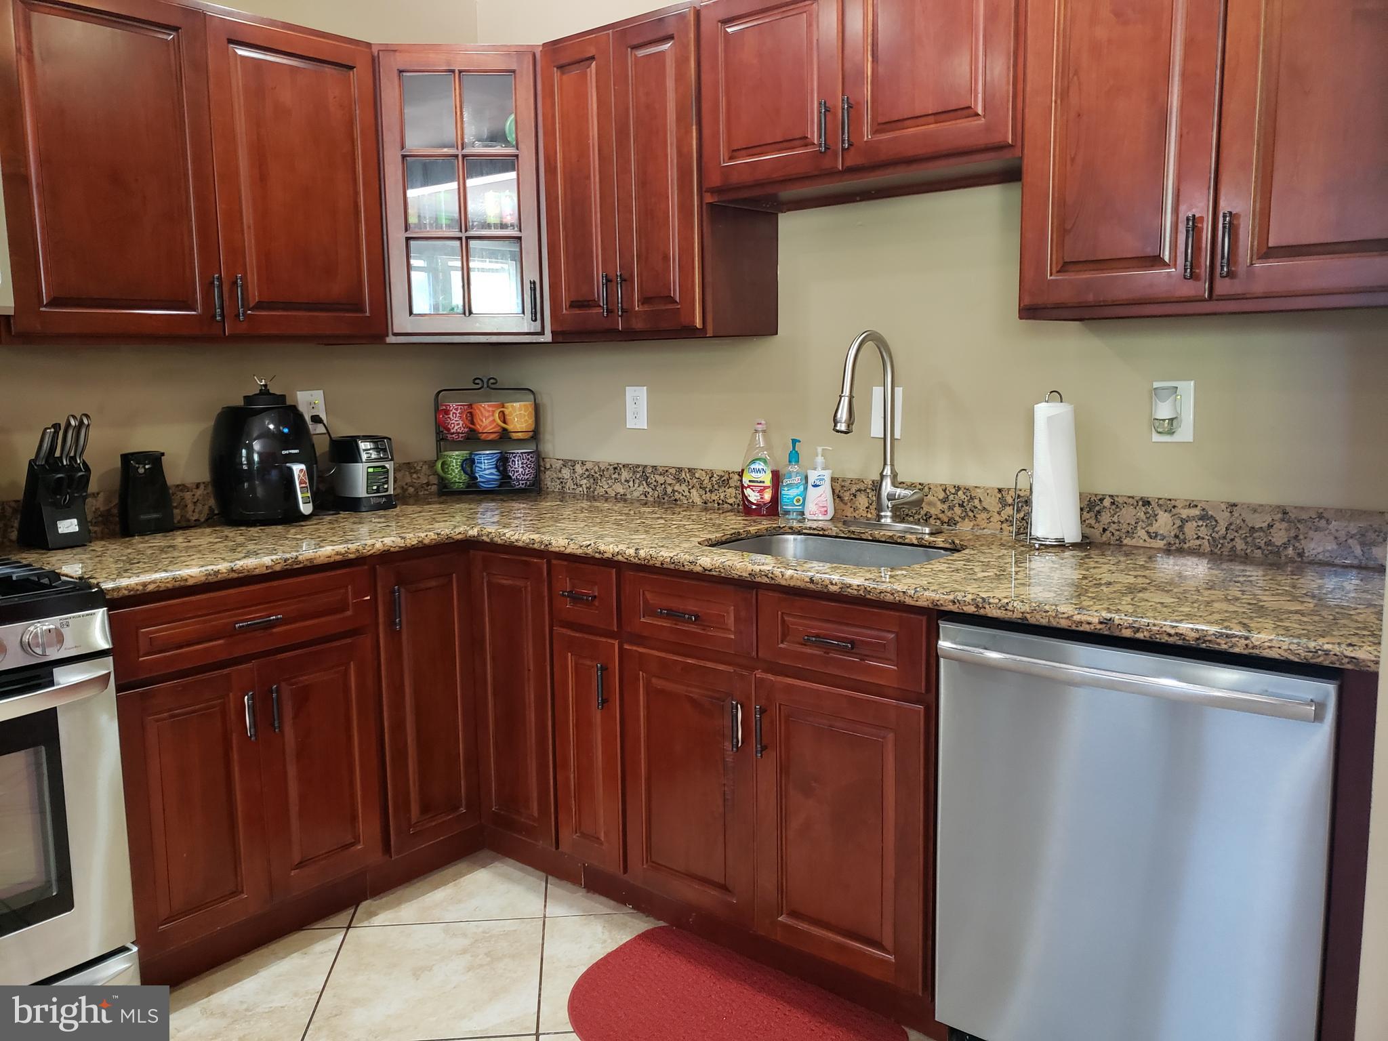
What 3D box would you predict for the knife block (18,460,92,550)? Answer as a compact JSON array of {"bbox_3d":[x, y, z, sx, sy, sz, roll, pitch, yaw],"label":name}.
[{"bbox_3d":[-1.465,-0.043,2.393,0.148,0.195,0.088,6,10,39],"label":"knife block"}]

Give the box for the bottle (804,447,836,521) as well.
[{"bbox_3d":[0.321,-0.094,2.631,0.077,0.186,0.050,-1,8,1],"label":"bottle"}]

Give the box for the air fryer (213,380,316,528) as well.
[{"bbox_3d":[-1.123,-0.178,2.696,0.300,0.387,0.262,5,10,33],"label":"air fryer"}]

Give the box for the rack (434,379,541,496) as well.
[{"bbox_3d":[-0.640,-0.257,3.238,0.300,0.355,0.130,-1,8,1],"label":"rack"}]

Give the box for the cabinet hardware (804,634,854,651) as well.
[{"bbox_3d":[0.244,0.222,1.897,0.108,0.014,0.032,6,10,39],"label":"cabinet hardware"}]

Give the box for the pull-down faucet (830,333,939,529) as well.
[{"bbox_3d":[0.398,-0.199,2.378,0.250,0.459,0.270,6,10,39],"label":"pull-down faucet"}]

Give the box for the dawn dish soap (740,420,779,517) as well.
[{"bbox_3d":[0.181,-0.138,2.723,0.100,0.250,0.062,1,8,12],"label":"dawn dish soap"}]

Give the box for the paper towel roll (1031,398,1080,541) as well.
[{"bbox_3d":[0.762,-0.107,2.204,0.100,0.280,0.100,-1,8,0],"label":"paper towel roll"}]

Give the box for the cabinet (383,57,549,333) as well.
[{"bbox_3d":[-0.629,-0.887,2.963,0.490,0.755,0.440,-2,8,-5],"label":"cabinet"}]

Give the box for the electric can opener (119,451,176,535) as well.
[{"bbox_3d":[-1.343,-0.066,2.576,0.122,0.210,0.112,-9,12,-44],"label":"electric can opener"}]

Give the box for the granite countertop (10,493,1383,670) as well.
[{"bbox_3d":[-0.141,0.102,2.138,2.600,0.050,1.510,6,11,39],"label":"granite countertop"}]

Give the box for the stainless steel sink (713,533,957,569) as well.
[{"bbox_3d":[0.269,0.153,2.253,0.555,0.200,0.365,6,10,39],"label":"stainless steel sink"}]

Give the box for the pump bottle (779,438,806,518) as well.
[{"bbox_3d":[0.255,-0.108,2.666,0.070,0.205,0.050,-2,8,-6],"label":"pump bottle"}]

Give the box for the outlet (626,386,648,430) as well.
[{"bbox_3d":[-0.170,-0.333,3.076,0.082,0.126,0.012,6,11,39],"label":"outlet"}]

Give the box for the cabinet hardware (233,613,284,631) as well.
[{"bbox_3d":[-0.945,0.218,2.248,0.032,0.014,0.112,6,11,39],"label":"cabinet hardware"}]

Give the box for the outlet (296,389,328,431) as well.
[{"bbox_3d":[-1.081,-0.307,2.964,0.011,0.121,0.077,6,10,39],"label":"outlet"}]

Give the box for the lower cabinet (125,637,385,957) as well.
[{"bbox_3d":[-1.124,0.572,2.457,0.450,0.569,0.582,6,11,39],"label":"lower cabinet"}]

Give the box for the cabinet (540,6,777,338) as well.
[{"bbox_3d":[-0.092,-0.850,2.700,0.535,0.755,0.326,6,10,39],"label":"cabinet"}]

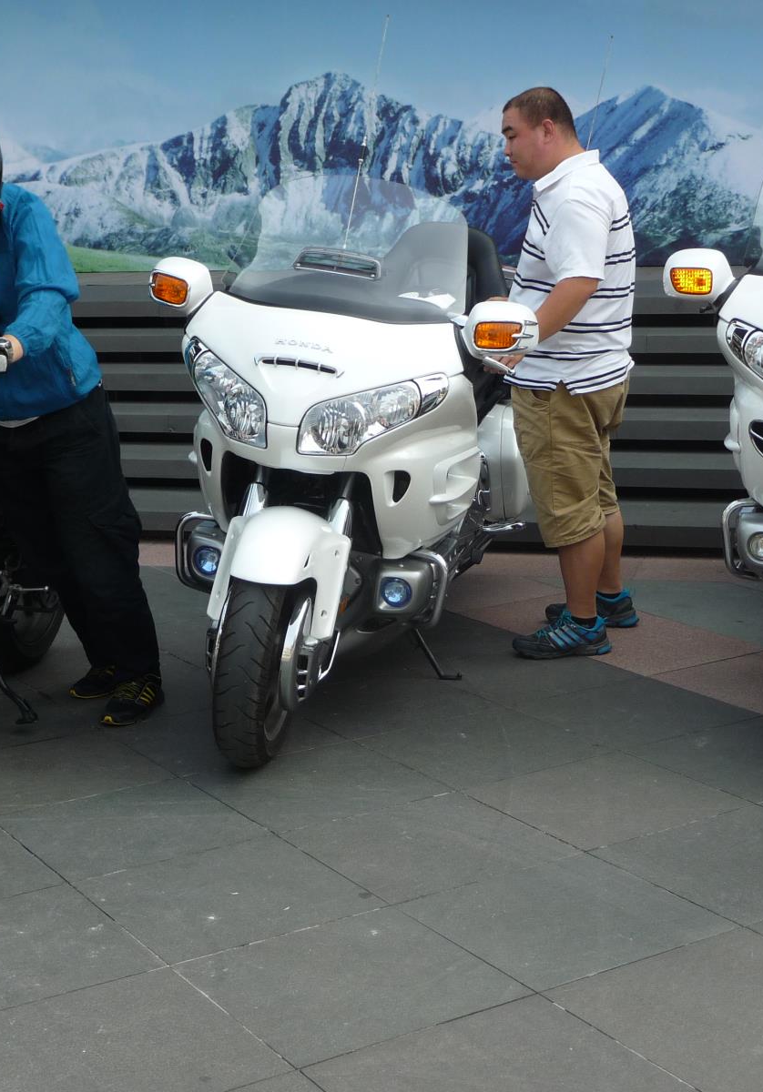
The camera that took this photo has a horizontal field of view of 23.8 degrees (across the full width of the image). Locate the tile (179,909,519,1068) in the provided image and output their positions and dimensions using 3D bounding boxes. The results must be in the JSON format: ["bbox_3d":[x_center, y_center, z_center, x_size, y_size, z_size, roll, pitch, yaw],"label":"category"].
[{"bbox_3d":[-0.059,0.802,3.291,0.488,0.030,0.488,-9,13,-31],"label":"tile"}]

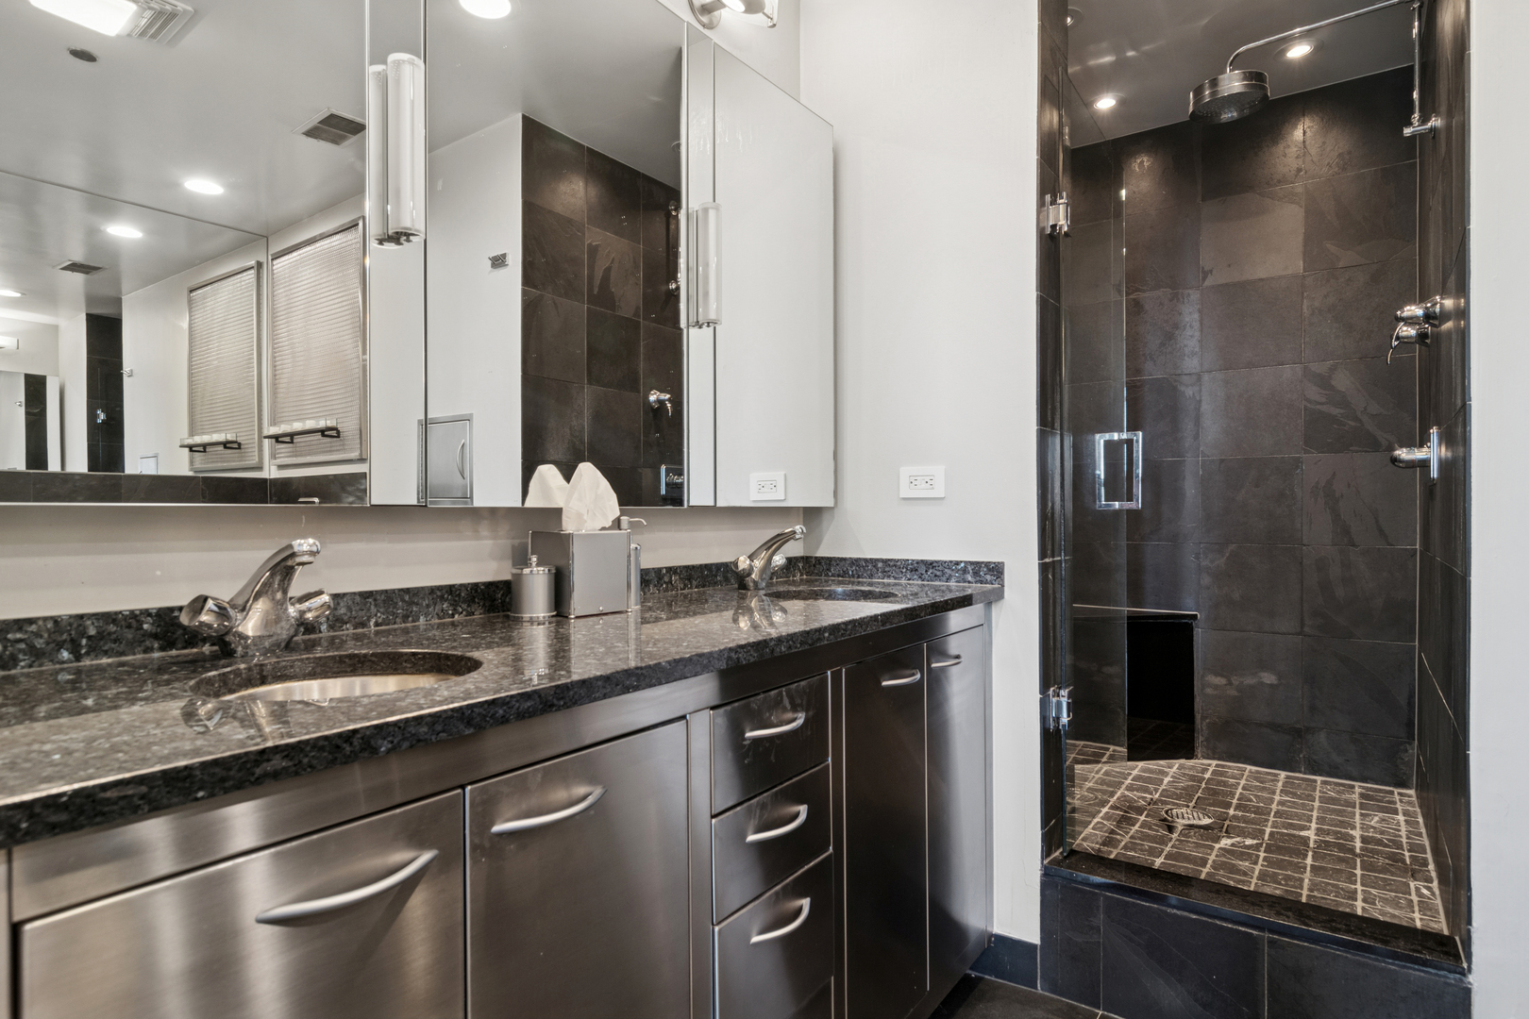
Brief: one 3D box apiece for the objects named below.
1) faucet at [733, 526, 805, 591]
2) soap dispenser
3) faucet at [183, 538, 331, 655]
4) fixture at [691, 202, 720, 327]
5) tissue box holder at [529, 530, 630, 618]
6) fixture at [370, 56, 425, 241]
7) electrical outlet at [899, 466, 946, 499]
[{"bbox_3d":[0.024,0.107,1.757,0.195,0.150,0.168,0,0,38],"label":"faucet"},{"bbox_3d":[-0.252,0.097,1.438,0.090,0.172,0.058,0,0,38],"label":"soap dispenser"},{"bbox_3d":[-0.605,0.110,0.955,0.195,0.150,0.168,0,0,38],"label":"faucet"},{"bbox_3d":[-0.115,-0.513,1.607,0.056,0.255,0.047,0,0,38],"label":"fixture"},{"bbox_3d":[-0.330,0.111,1.371,0.126,0.145,0.126,0,0,42],"label":"tissue box holder"},{"bbox_3d":[-0.514,-0.518,1.097,0.056,0.255,0.047,0,0,38],"label":"fixture"},{"bbox_3d":[0.392,-0.067,1.898,0.119,0.075,0.009,0,0,36],"label":"electrical outlet"}]

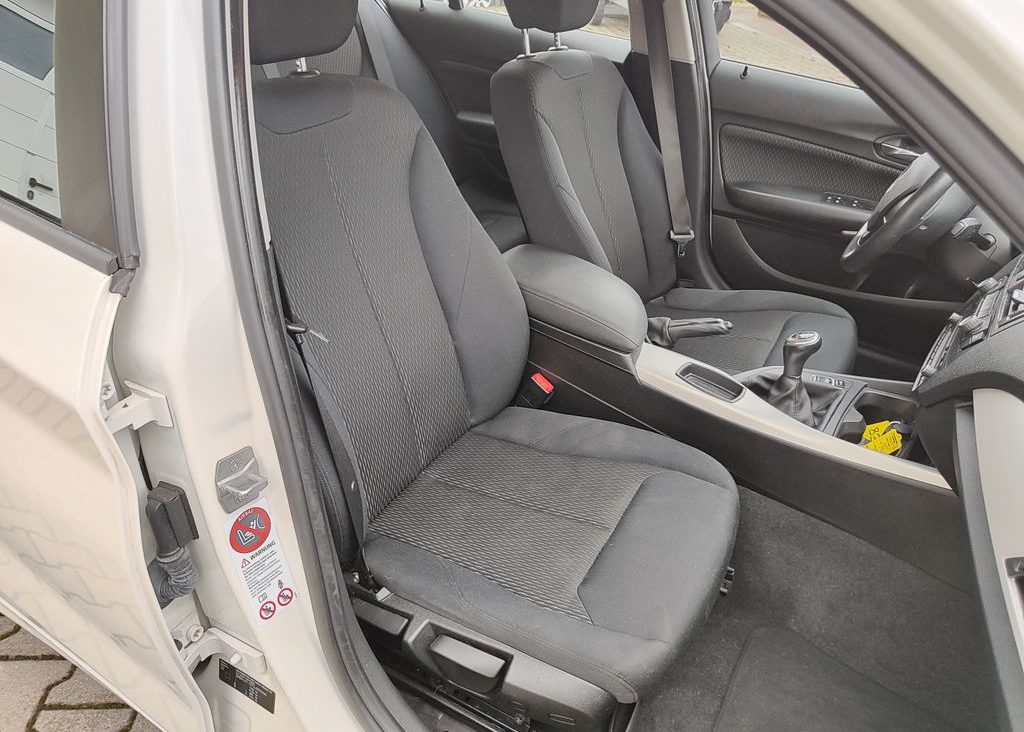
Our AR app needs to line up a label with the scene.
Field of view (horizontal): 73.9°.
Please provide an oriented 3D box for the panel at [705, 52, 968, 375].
[{"bbox_3d":[0.834,-0.310,1.589,0.910,0.625,0.150,22,38,23],"label":"panel"}]

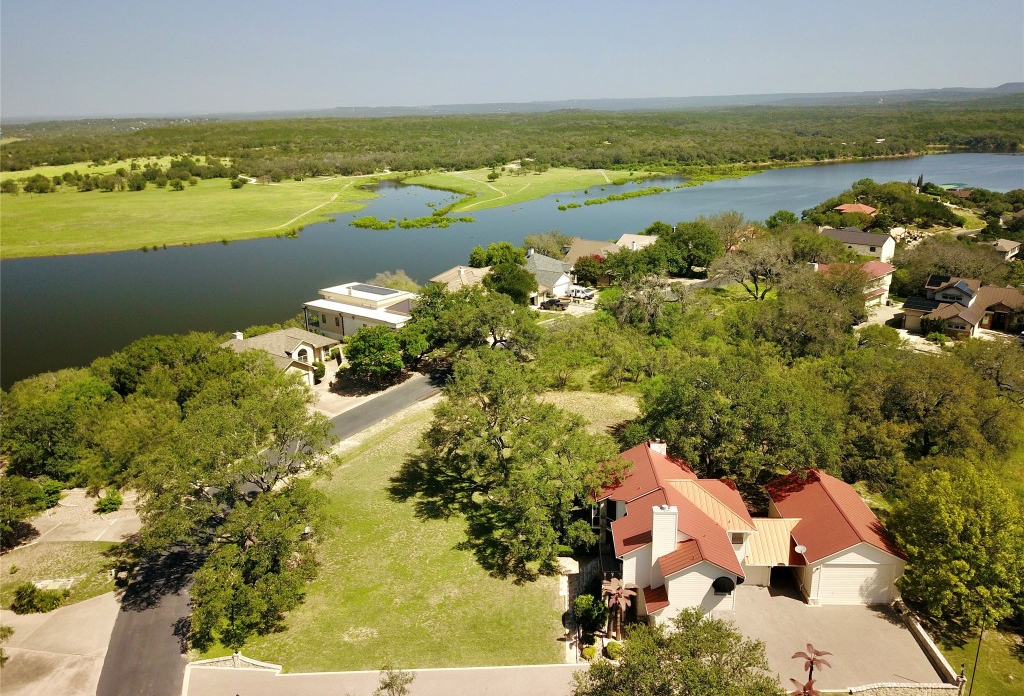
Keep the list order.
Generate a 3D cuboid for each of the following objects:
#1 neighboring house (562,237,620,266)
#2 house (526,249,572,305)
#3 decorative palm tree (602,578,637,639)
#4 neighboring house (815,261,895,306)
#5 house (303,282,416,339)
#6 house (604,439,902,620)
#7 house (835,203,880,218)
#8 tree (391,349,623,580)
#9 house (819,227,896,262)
[{"bbox_3d":[17.609,-18.750,160.082,13.000,6.500,13.000,12,23,38],"label":"neighboring house"},{"bbox_3d":[5.978,-14.035,145.701,13.500,6.500,11.000,11,22,36],"label":"house"},{"bbox_3d":[6.748,17.001,49.579,2.200,4.200,2.000,-1,18,3],"label":"decorative palm tree"},{"bbox_3d":[55.244,-10.515,126.420,10.800,7.200,10.000,-17,23,-40],"label":"neighboring house"},{"bbox_3d":[-22.316,-5.328,121.267,21.900,6.600,8.800,12,23,38],"label":"house"},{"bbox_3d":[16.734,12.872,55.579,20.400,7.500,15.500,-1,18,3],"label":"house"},{"bbox_3d":[106.046,-40.737,238.104,12.500,6.200,10.000,15,24,42],"label":"house"},{"bbox_3d":[0.603,8.073,66.088,17.500,11.200,18.500,-1,18,3],"label":"tree"},{"bbox_3d":[78.369,-23.615,175.738,15.000,6.300,9.000,14,24,41],"label":"house"}]

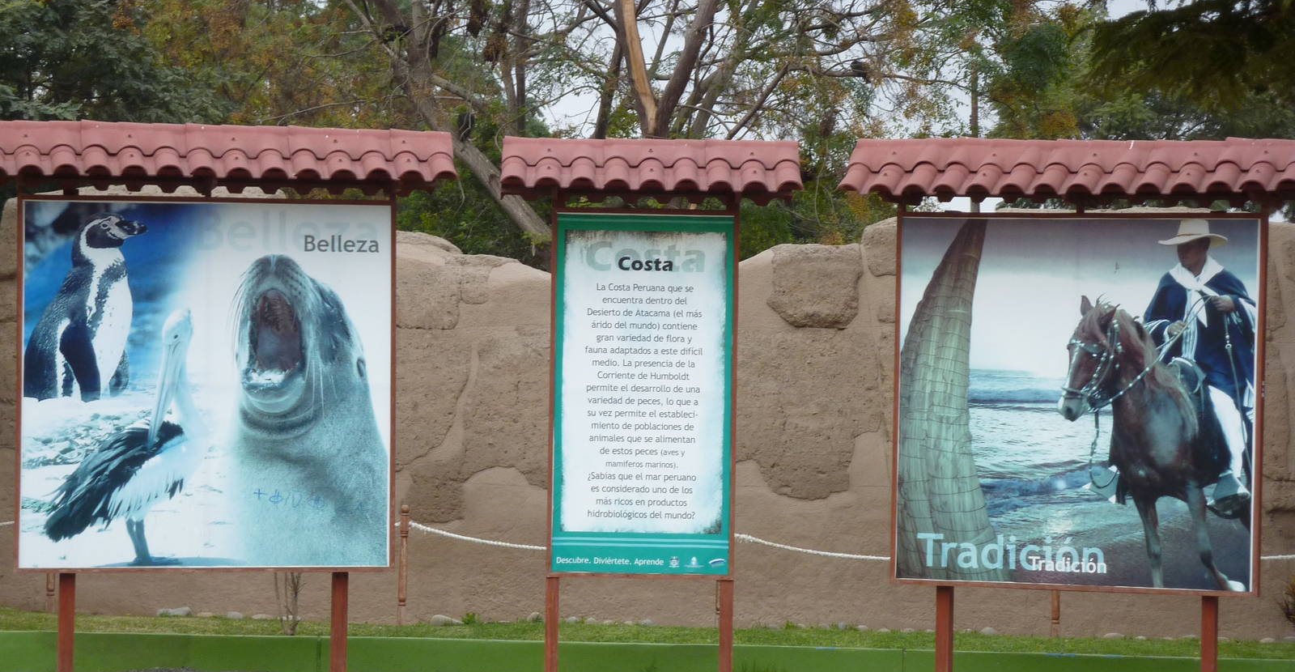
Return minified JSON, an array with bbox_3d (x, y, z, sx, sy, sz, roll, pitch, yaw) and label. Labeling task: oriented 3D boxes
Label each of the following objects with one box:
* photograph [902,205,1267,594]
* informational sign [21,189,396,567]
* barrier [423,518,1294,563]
[{"bbox_3d":[2.816,0.440,27.130,2.490,2.460,0.070,1,0,21],"label":"photograph"},{"bbox_3d":[-2.905,0.323,27.350,2.490,2.460,0.070,1,0,-12],"label":"informational sign"},{"bbox_3d":[1.388,1.438,29.000,6.200,0.250,0.120,1,0,2],"label":"barrier"}]

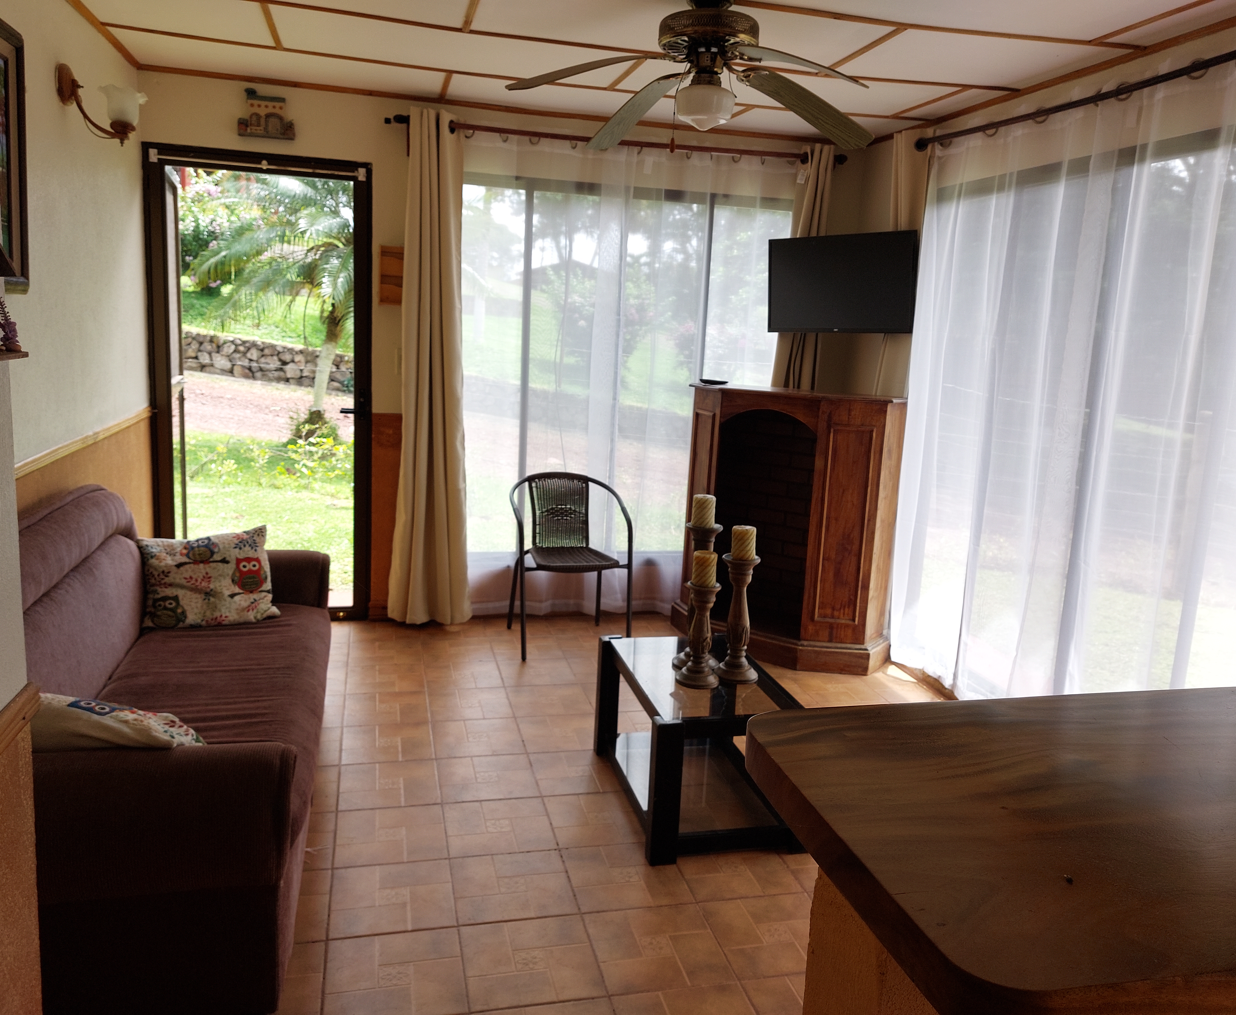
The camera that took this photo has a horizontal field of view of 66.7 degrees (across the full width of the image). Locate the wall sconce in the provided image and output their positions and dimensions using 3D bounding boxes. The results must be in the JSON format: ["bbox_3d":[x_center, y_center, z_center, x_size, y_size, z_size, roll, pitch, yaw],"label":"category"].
[{"bbox_3d":[-1.637,-1.273,2.997,0.255,0.223,0.143,0,11,-14],"label":"wall sconce"}]

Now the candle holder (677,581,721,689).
[{"bbox_3d":[0.246,0.374,2.772,0.129,0.293,0.129,0,11,-14],"label":"candle holder"}]

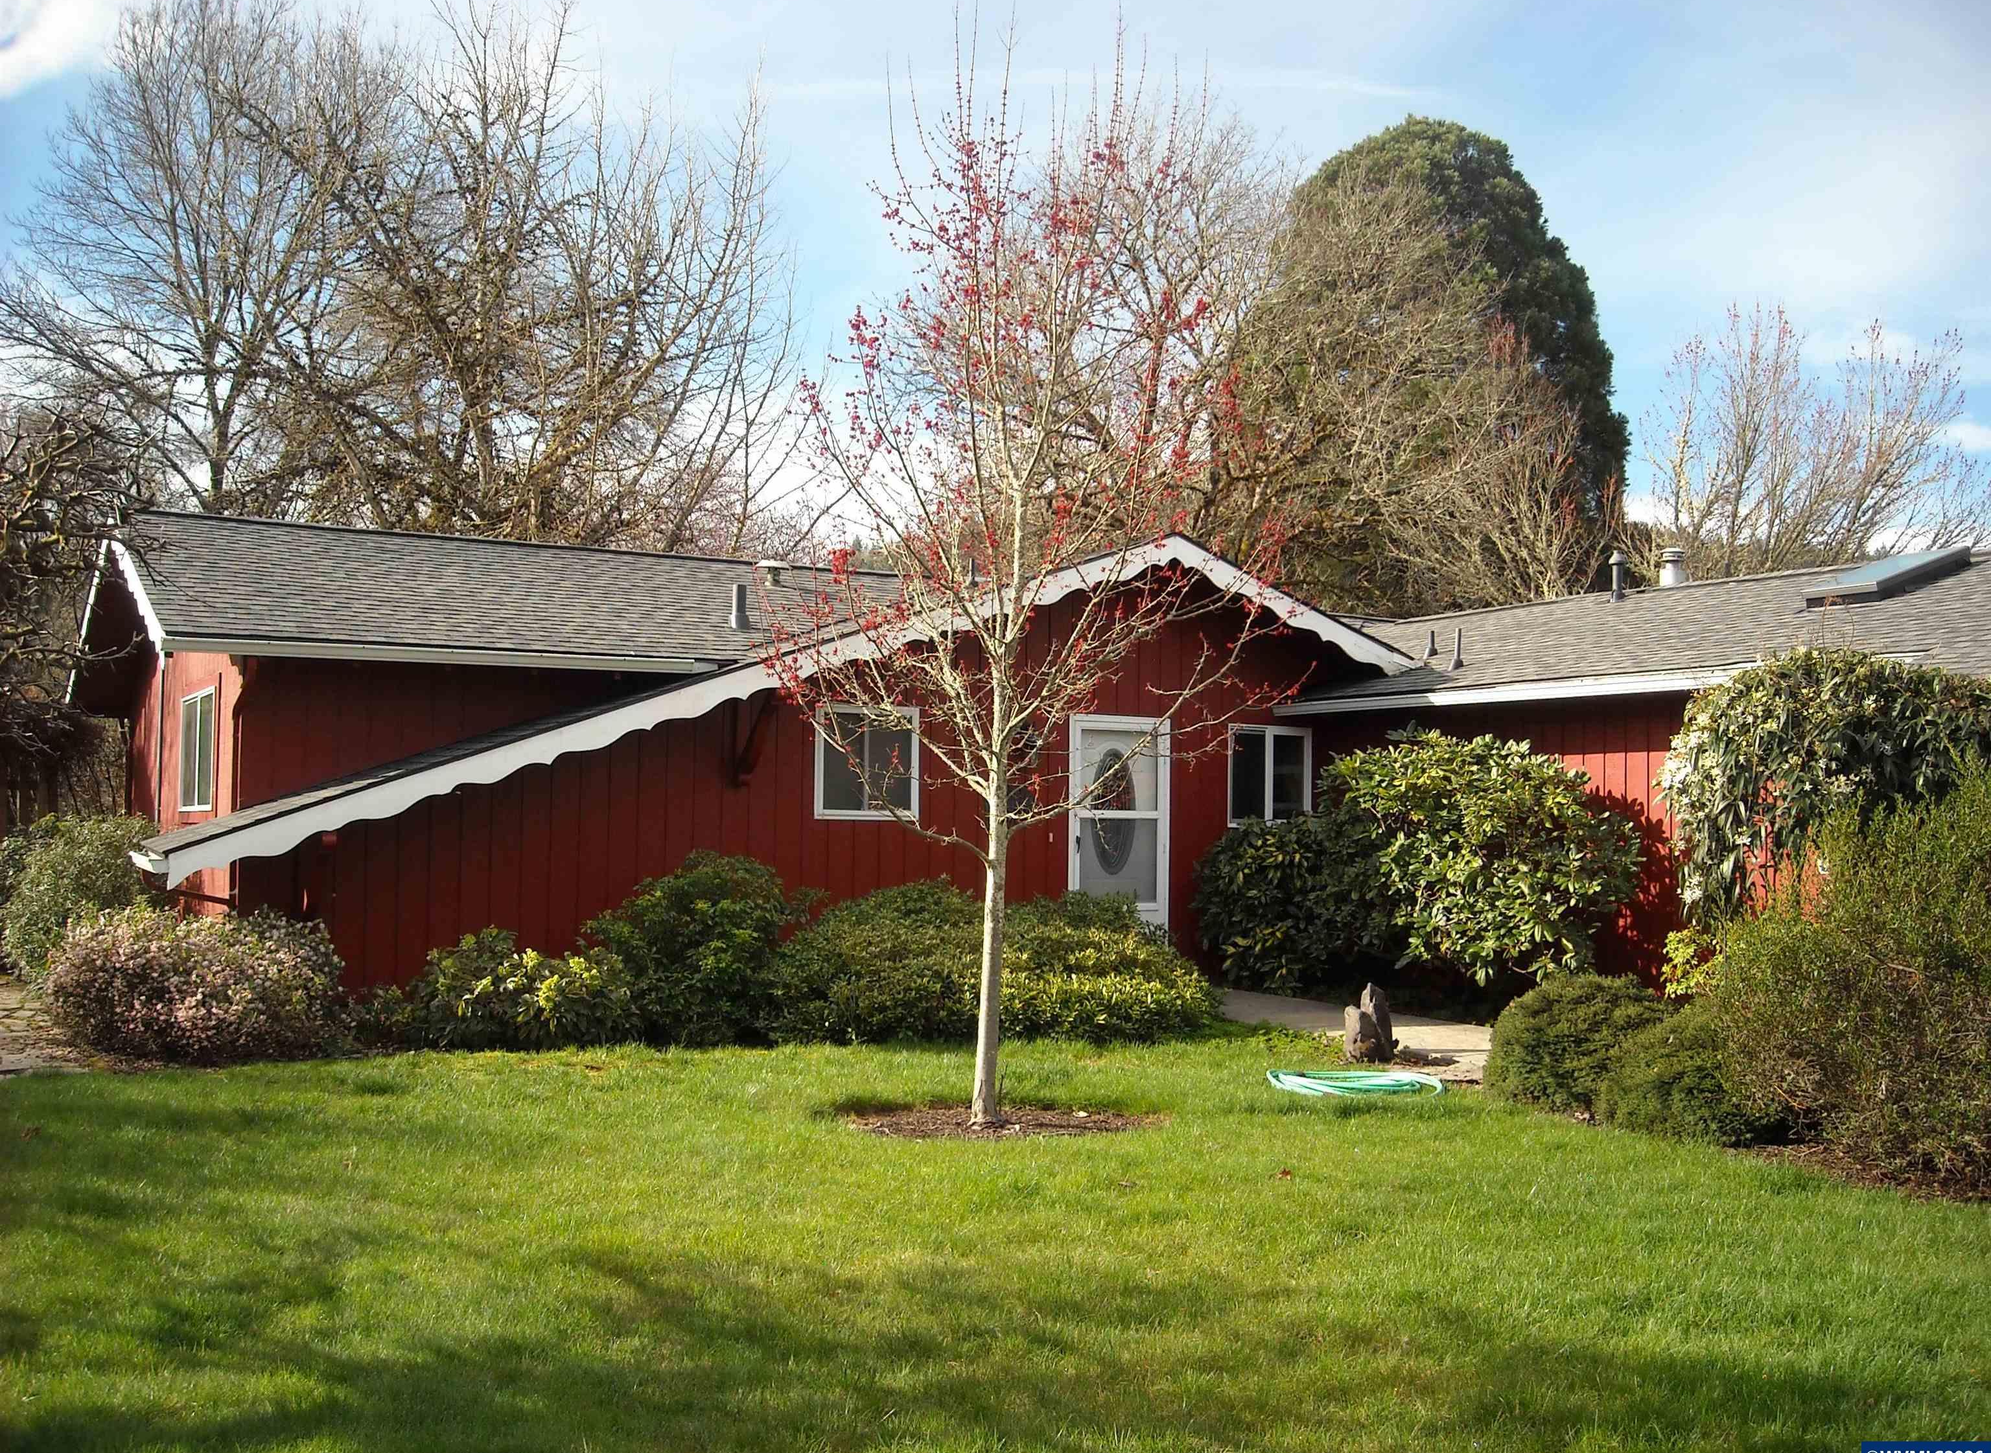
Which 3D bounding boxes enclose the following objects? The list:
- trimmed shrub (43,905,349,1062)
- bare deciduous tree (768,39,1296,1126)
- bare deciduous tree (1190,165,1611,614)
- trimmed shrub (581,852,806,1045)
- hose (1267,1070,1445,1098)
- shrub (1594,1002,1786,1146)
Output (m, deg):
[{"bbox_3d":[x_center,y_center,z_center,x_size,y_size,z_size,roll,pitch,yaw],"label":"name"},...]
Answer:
[{"bbox_3d":[-4.750,1.486,11.996,1.695,0.847,1.500,2,-2,-24],"label":"trimmed shrub"},{"bbox_3d":[0.153,-0.747,9.652,2.543,5.255,2.467,1,-2,0],"label":"bare deciduous tree"},{"bbox_3d":[6.232,-2.985,31.115,6.491,11.545,6.361,1,-2,0],"label":"bare deciduous tree"},{"bbox_3d":[-1.951,1.402,13.097,1.449,1.174,1.400,1,-2,-18],"label":"trimmed shrub"},{"bbox_3d":[1.936,1.924,10.825,0.962,0.090,0.850,1,-2,0],"label":"hose"},{"bbox_3d":[3.311,1.621,9.597,0.912,0.607,1.000,0,-2,15],"label":"shrub"}]

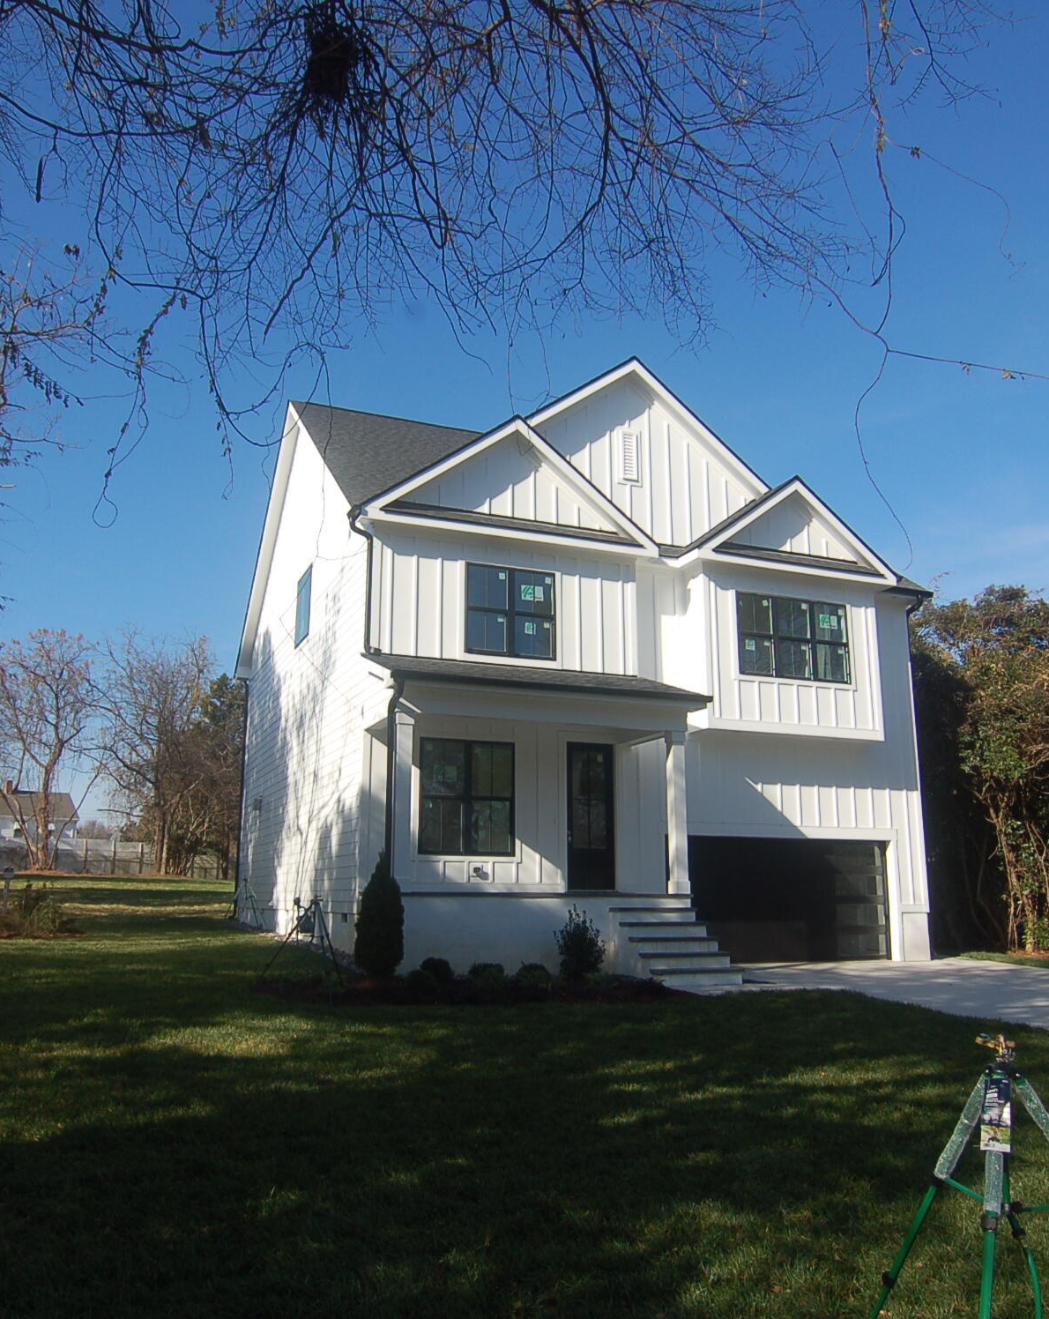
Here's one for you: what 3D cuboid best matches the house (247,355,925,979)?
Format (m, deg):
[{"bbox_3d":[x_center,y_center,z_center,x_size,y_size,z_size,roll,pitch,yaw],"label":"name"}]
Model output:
[{"bbox_3d":[0.729,0.284,22.244,11.583,12.078,14.949,6,-14,-23],"label":"house"}]

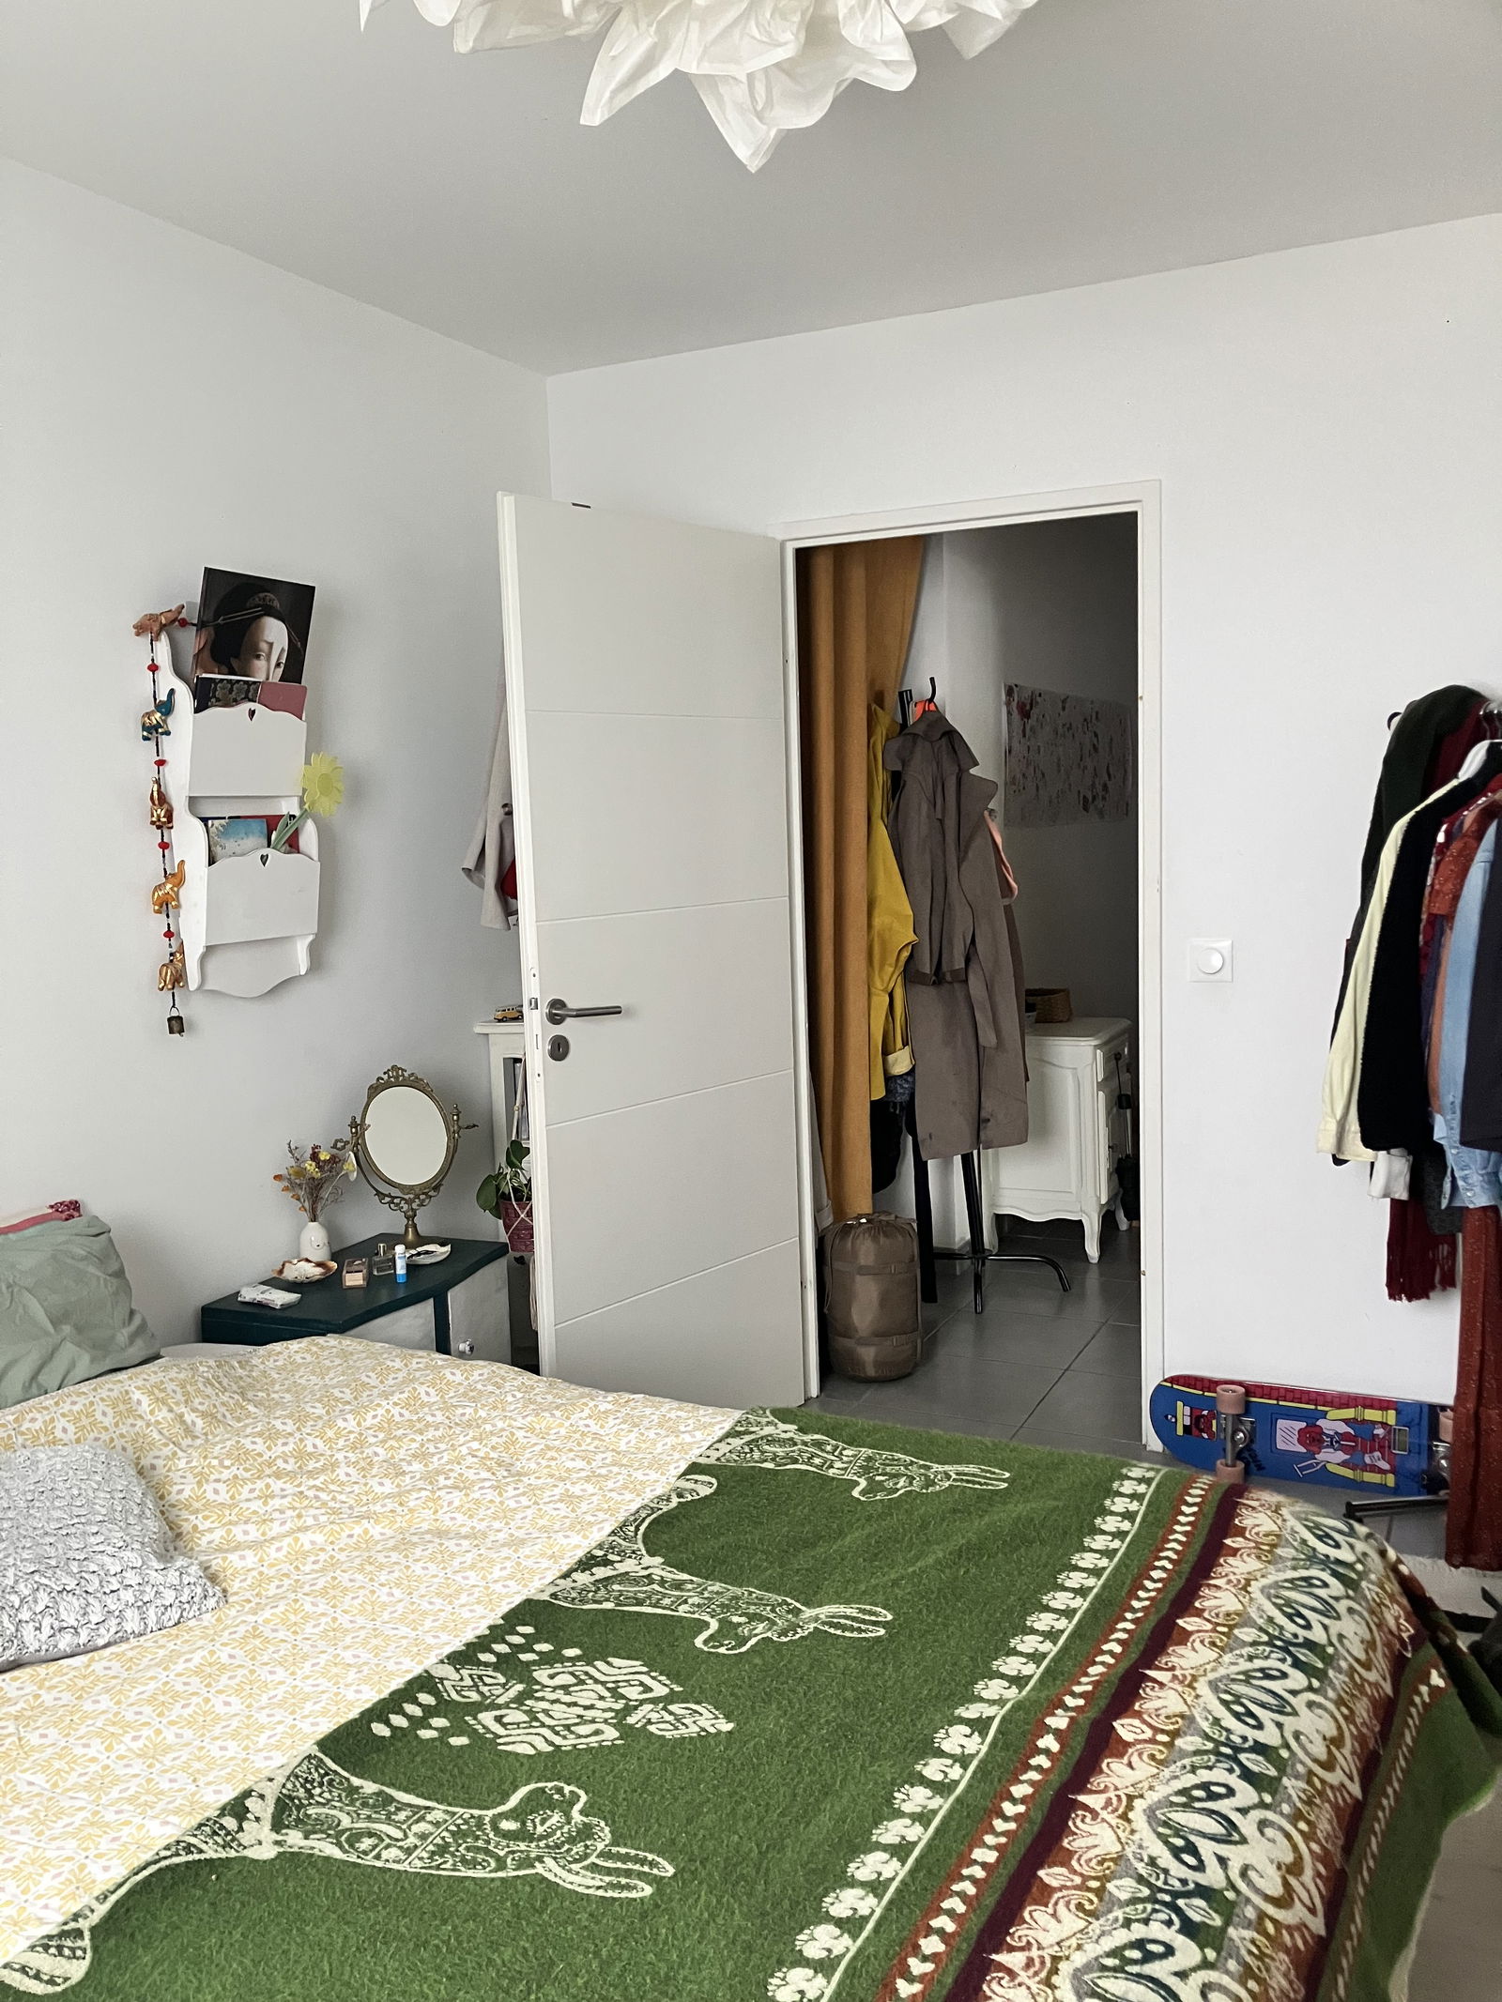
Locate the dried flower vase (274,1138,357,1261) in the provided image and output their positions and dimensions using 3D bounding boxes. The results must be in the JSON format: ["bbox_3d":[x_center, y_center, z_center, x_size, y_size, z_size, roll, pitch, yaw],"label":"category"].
[{"bbox_3d":[-0.850,0.400,3.144,0.160,0.258,0.140,-5,7,-24],"label":"dried flower vase"}]

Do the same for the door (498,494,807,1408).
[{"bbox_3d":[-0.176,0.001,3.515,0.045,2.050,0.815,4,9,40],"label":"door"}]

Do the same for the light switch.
[{"bbox_3d":[0.961,-0.084,3.381,0.086,0.086,0.024,1,8,26],"label":"light switch"}]

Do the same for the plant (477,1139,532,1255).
[{"bbox_3d":[-0.489,0.428,3.528,0.200,0.250,0.180,-3,7,-13],"label":"plant"}]

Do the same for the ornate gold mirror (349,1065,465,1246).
[{"bbox_3d":[-0.696,0.323,3.272,0.228,0.372,0.115,-4,7,-19],"label":"ornate gold mirror"}]

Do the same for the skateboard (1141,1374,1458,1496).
[{"bbox_3d":[1.216,0.907,3.325,0.790,0.205,0.135,1,8,26],"label":"skateboard"}]

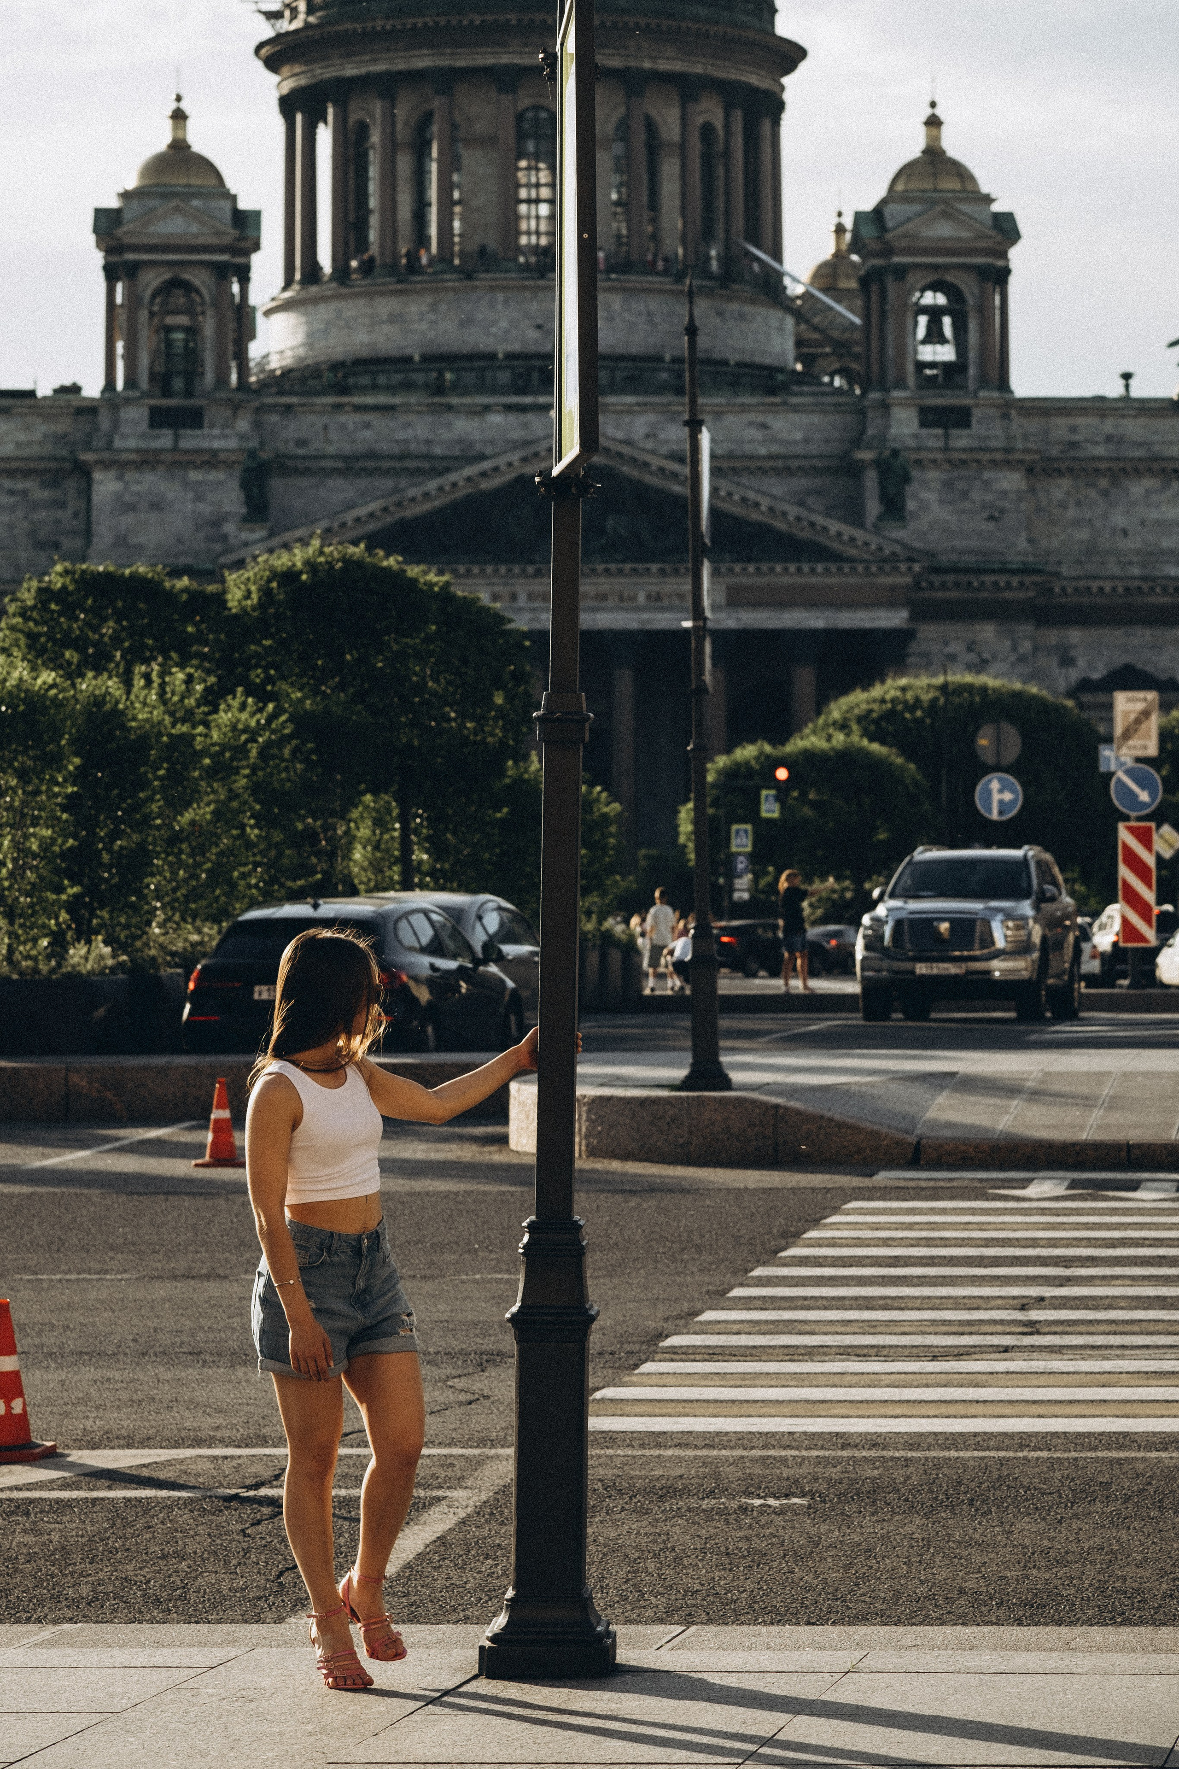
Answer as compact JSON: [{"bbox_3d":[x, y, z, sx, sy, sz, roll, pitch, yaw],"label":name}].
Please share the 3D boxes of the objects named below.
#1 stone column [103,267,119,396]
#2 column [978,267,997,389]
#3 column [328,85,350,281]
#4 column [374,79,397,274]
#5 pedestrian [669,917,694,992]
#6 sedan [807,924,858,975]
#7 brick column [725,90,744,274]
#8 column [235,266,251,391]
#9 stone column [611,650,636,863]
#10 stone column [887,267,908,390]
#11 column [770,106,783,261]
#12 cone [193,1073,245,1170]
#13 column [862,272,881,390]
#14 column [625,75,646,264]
[{"bbox_3d":[-31.182,-36.200,307.200,1.100,8.400,1.100,0,0,-4],"label":"stone column"},{"bbox_3d":[26.110,-36.475,309.300,1.200,8.300,1.200,0,0,-4],"label":"column"},{"bbox_3d":[-18.301,-51.200,344.000,1.450,14.000,1.450,0,0,0],"label":"column"},{"bbox_3d":[-13.908,-48.588,323.900,1.450,13.500,1.450,0,0,-4],"label":"column"},{"bbox_3d":[1.277,0.986,66.000,0.500,1.060,0.500,0,1,-30],"label":"pedestrian"},{"bbox_3d":[5.962,1.606,113.000,1.820,1.470,4.500,0,0,-15],"label":"sedan"},{"bbox_3d":[10.993,-53.166,357.203,1.600,13.710,1.600,0,0,0],"label":"brick column"},{"bbox_3d":[-22.565,-36.286,307.700,1.100,8.300,1.100,0,0,-4],"label":"column"},{"bbox_3d":[2.233,-8.246,311.000,1.800,16.000,1.800,0,0,0],"label":"stone column"},{"bbox_3d":[21.112,-38.091,323.000,1.250,8.800,1.250,0,0,0],"label":"stone column"},{"bbox_3d":[13.956,-52.429,354.000,1.400,12.800,1.400,0,0,0],"label":"column"},{"bbox_3d":[-2.277,1.472,29.200,0.355,0.560,0.355,0,0,0],"label":"cone"},{"bbox_3d":[18.548,-36.445,310.200,1.200,8.200,1.200,0,0,-4],"label":"column"},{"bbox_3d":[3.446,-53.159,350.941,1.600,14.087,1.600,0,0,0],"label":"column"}]

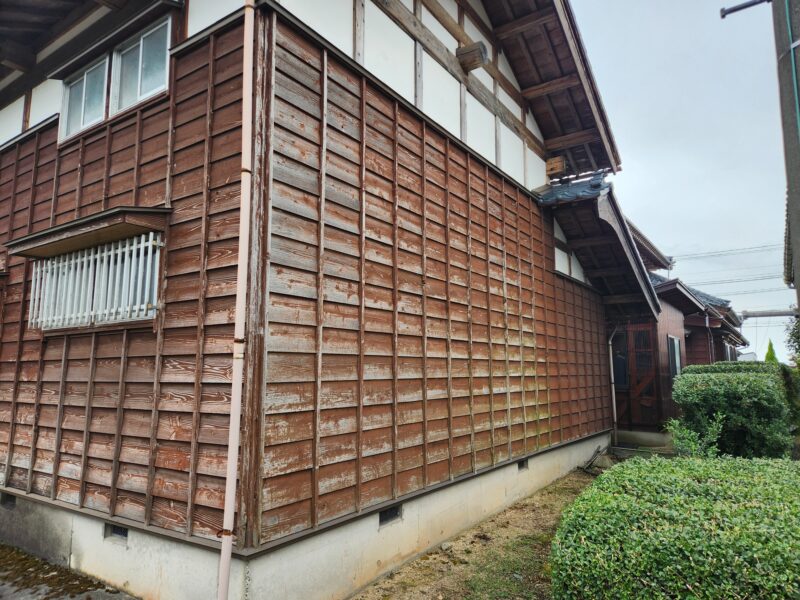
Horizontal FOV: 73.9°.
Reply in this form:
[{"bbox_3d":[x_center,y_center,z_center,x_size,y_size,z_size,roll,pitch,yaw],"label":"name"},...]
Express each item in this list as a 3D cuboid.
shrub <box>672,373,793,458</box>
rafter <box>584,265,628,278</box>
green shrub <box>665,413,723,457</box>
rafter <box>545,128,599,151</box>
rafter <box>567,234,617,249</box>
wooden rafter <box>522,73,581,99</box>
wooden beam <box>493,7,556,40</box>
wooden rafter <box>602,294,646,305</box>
[{"bbox_3d":[5.404,1.932,8.723,1.560,1.450,1.400,-5,-9,34],"label":"shrub"},{"bbox_3d":[3.616,-0.459,9.206,0.720,0.110,0.120,-5,-9,34],"label":"rafter"},{"bbox_3d":[4.519,2.166,8.202,0.690,0.840,0.700,-5,-9,34],"label":"green shrub"},{"bbox_3d":[2.518,-2.352,7.788,0.760,0.110,0.120,-5,-9,34],"label":"rafter"},{"bbox_3d":[3.087,-0.916,8.483,0.720,0.110,0.120,-5,-9,34],"label":"rafter"},{"bbox_3d":[2.029,-2.855,7.130,0.760,0.110,0.120,-5,-9,34],"label":"wooden rafter"},{"bbox_3d":[1.559,-3.423,6.591,0.780,0.108,0.110,-5,-9,34],"label":"wooden beam"},{"bbox_3d":[4.161,-0.010,9.918,0.760,0.120,0.120,-5,-9,34],"label":"wooden rafter"}]

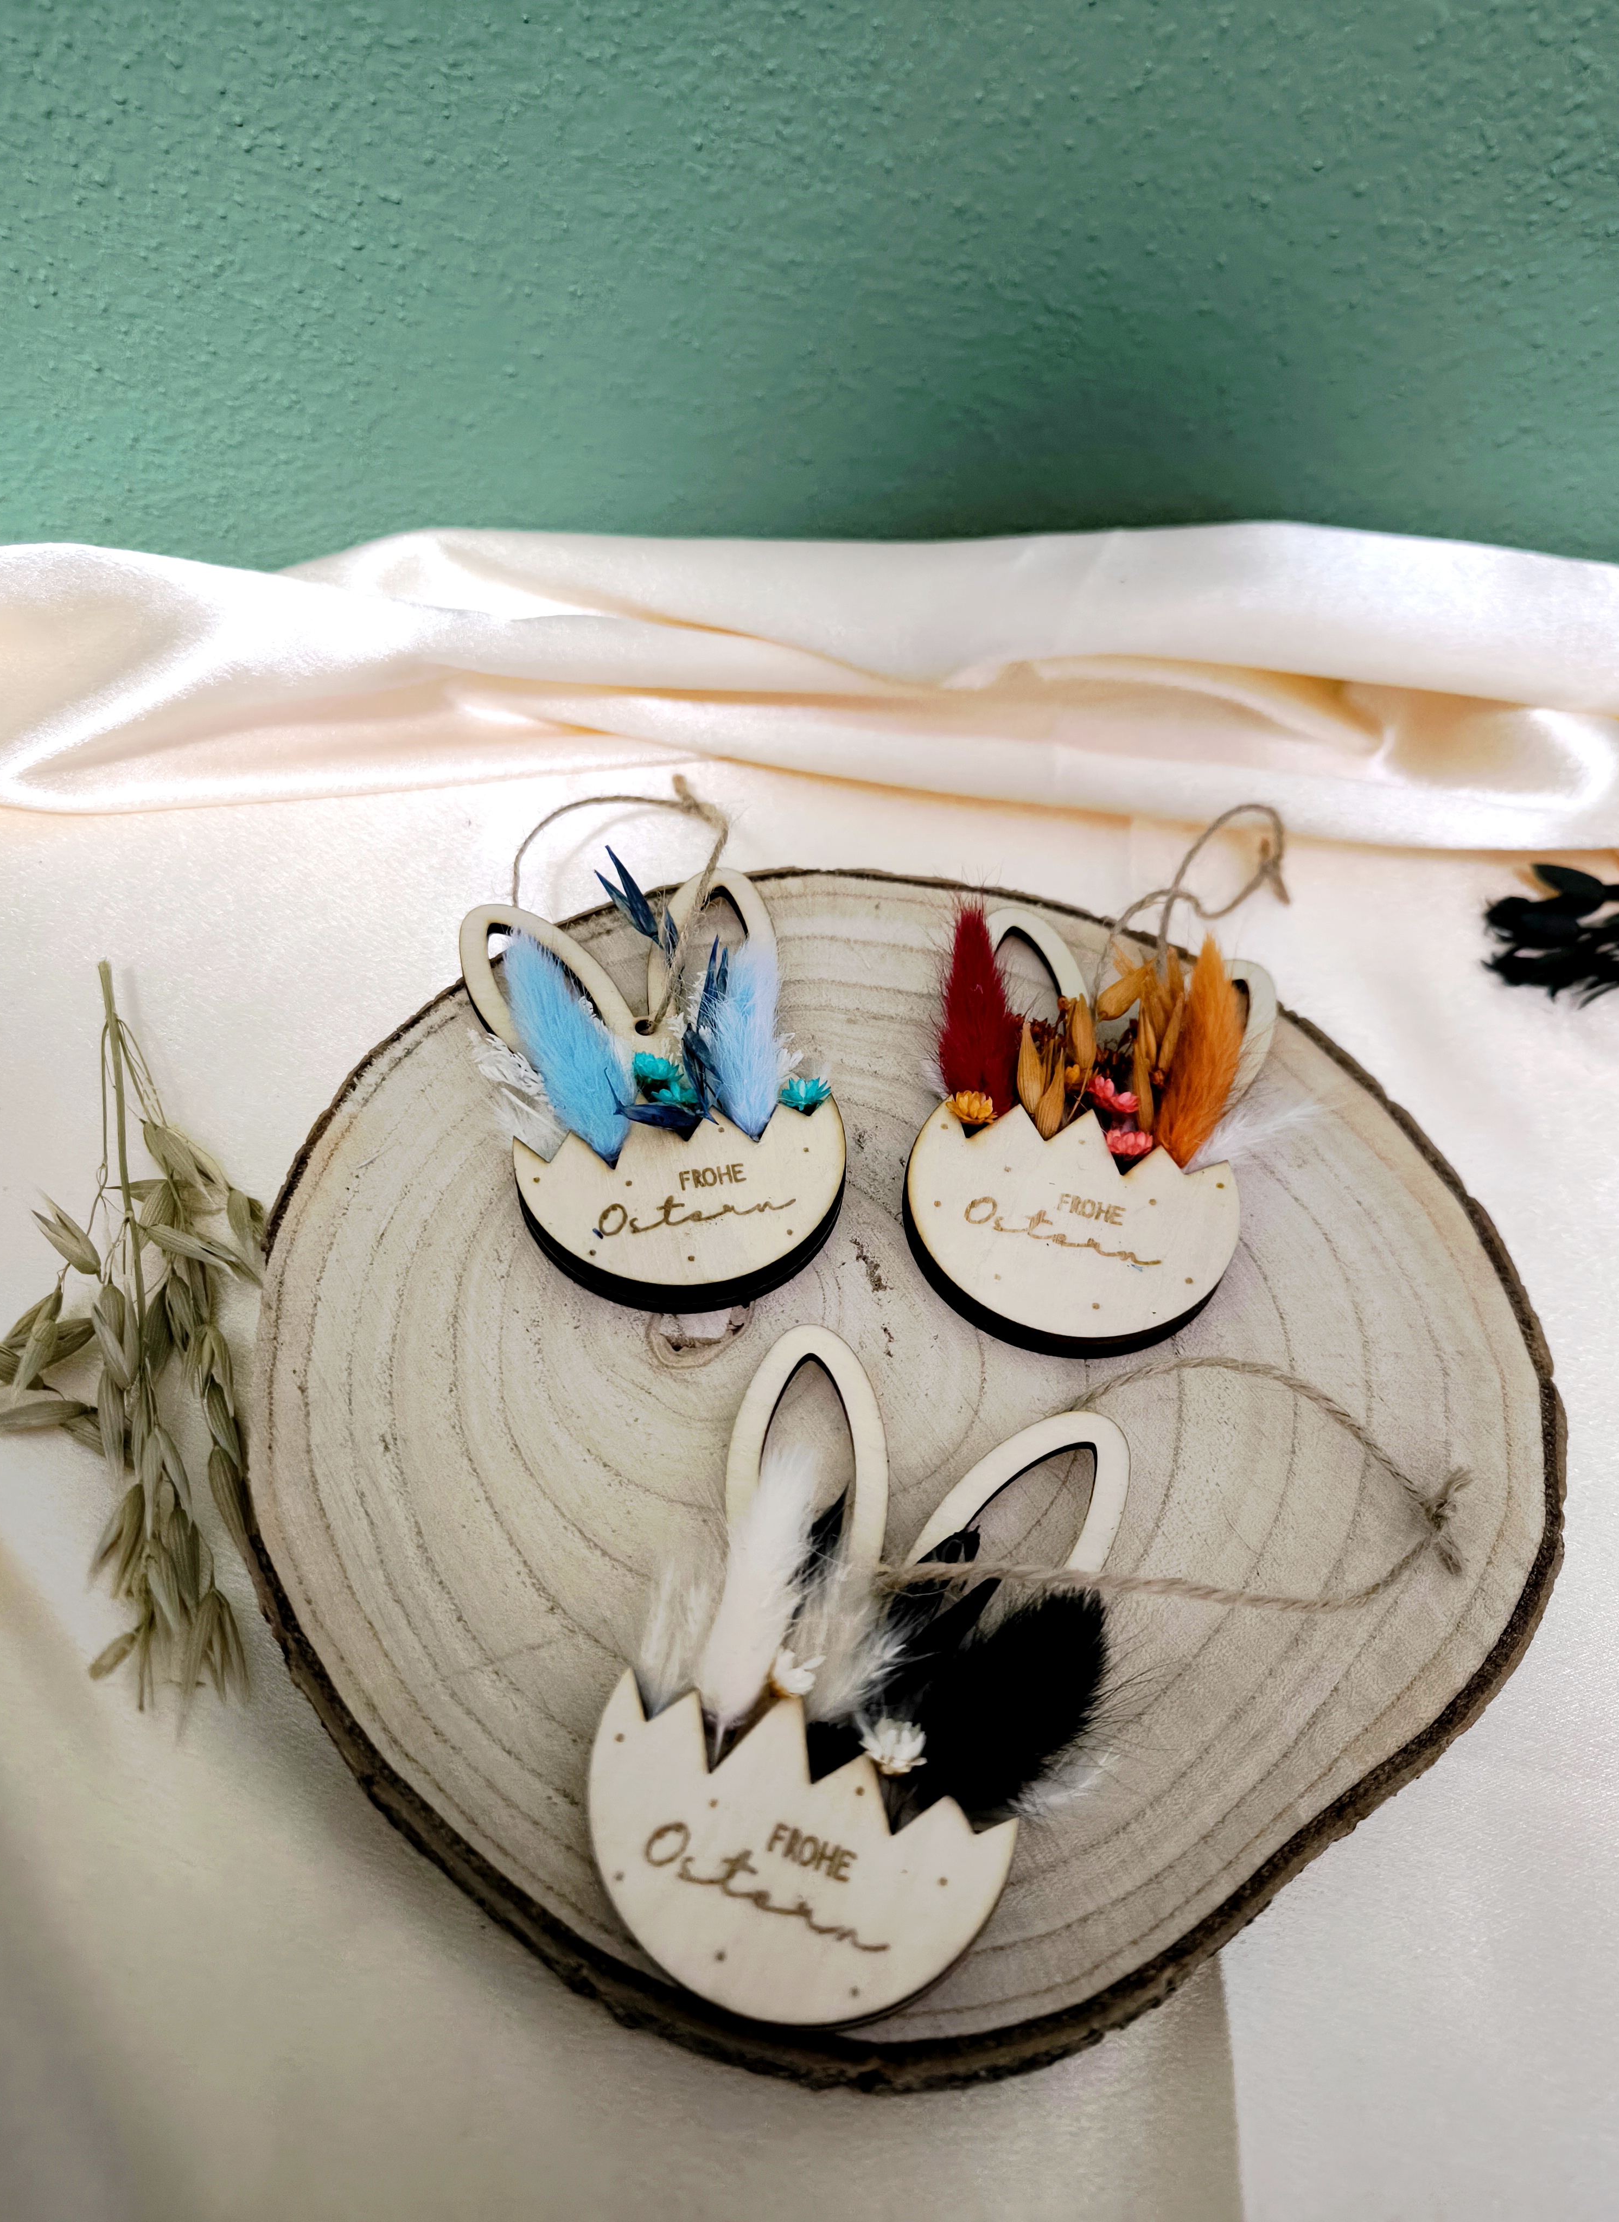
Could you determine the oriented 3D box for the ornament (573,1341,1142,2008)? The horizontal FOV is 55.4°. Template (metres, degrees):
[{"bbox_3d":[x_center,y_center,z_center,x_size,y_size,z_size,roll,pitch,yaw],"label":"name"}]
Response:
[{"bbox_3d":[0.009,0.089,0.259,0.077,0.018,0.116,17,54,10],"label":"ornament"}]

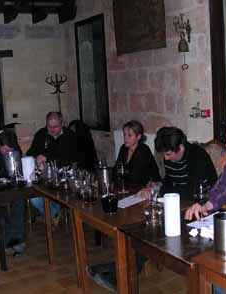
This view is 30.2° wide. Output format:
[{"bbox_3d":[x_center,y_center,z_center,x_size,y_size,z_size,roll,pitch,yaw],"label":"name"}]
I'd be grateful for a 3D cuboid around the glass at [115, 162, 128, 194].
[{"bbox_3d":[0.079,0.252,3.398,0.092,0.240,0.092,-8,10,-30],"label":"glass"}]

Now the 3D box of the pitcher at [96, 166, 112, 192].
[{"bbox_3d":[-0.076,0.268,3.448,0.125,0.205,0.125,-3,9,0],"label":"pitcher"}]

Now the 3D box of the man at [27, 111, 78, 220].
[{"bbox_3d":[-0.695,0.258,4.945,0.580,1.330,0.720,-4,9,-7],"label":"man"}]

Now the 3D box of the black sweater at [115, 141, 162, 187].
[{"bbox_3d":[0.219,0.202,3.885,0.440,0.530,0.340,5,12,43],"label":"black sweater"}]

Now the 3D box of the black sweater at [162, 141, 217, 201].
[{"bbox_3d":[0.578,0.261,3.234,0.400,0.570,0.480,-11,12,-42],"label":"black sweater"}]

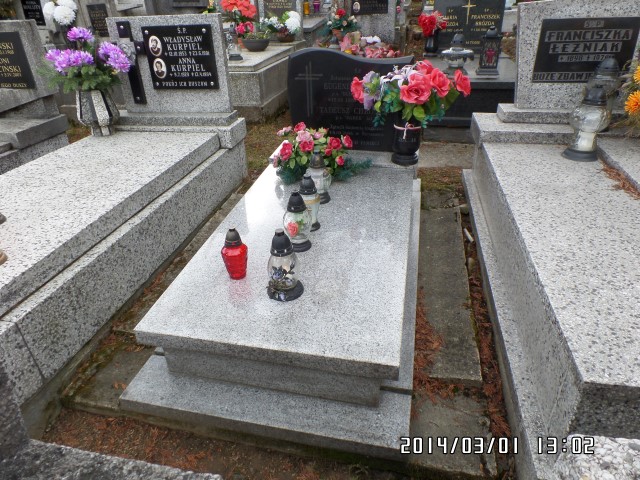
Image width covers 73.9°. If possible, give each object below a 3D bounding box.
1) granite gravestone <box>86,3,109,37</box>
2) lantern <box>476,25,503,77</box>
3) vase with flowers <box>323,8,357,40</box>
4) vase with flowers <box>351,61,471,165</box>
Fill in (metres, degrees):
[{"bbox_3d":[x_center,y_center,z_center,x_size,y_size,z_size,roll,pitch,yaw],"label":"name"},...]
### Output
[{"bbox_3d":[-2.939,-2.942,5.690,0.280,0.430,0.080,5,33,11],"label":"granite gravestone"},{"bbox_3d":[1.589,-1.747,3.993,0.200,0.390,0.200,5,33,11],"label":"lantern"},{"bbox_3d":[0.255,-2.555,5.040,0.400,0.360,0.340,5,33,11],"label":"vase with flowers"},{"bbox_3d":[0.512,-0.734,2.482,0.640,0.570,0.450,5,33,11],"label":"vase with flowers"}]

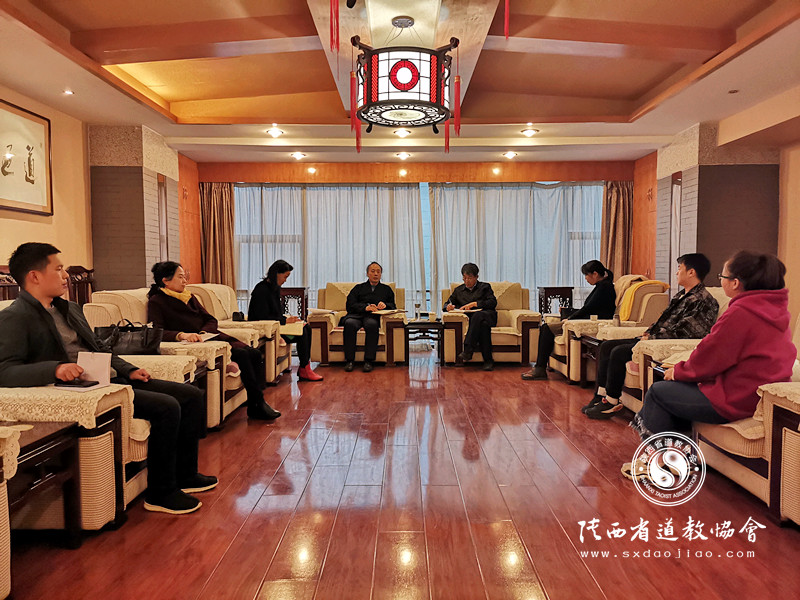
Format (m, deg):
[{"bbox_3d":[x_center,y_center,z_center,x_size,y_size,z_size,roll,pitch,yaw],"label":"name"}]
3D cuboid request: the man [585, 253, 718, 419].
[{"bbox_3d":[1.870,0.259,4.403,0.970,1.210,0.600,0,3,7],"label":"man"}]

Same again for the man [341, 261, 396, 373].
[{"bbox_3d":[-0.348,0.149,6.811,0.600,1.180,1.000,0,3,1],"label":"man"}]

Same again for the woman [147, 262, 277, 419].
[{"bbox_3d":[-1.369,0.286,4.434,1.020,1.156,0.580,0,3,6],"label":"woman"}]

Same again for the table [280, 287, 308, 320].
[{"bbox_3d":[-1.378,0.277,7.660,0.403,0.852,0.387,0,3,0],"label":"table"}]

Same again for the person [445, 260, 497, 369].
[{"bbox_3d":[0.812,0.155,6.810,0.600,1.165,0.950,1,3,12],"label":"person"}]

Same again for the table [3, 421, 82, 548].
[{"bbox_3d":[-1.562,0.749,2.164,0.613,0.495,0.453,0,3,0],"label":"table"}]

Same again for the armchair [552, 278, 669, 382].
[{"bbox_3d":[1.985,0.304,6.016,0.980,0.950,1.090,0,3,1],"label":"armchair"}]

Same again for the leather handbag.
[{"bbox_3d":[-1.687,0.276,3.761,0.420,0.280,0.180,0,3,0],"label":"leather handbag"}]

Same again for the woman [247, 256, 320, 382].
[{"bbox_3d":[-1.143,0.195,6.067,0.770,1.182,0.500,-1,3,-8],"label":"woman"}]

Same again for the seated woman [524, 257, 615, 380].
[{"bbox_3d":[1.685,0.193,5.943,0.950,1.180,0.560,0,3,3],"label":"seated woman"}]

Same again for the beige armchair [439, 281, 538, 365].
[{"bbox_3d":[1.032,0.256,7.170,1.105,0.928,0.972,0,3,0],"label":"beige armchair"}]

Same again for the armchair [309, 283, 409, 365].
[{"bbox_3d":[-0.479,0.255,7.168,1.090,0.930,0.960,0,3,1],"label":"armchair"}]

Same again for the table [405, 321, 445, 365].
[{"bbox_3d":[0.281,0.484,7.013,0.442,0.495,0.608,0,3,0],"label":"table"}]

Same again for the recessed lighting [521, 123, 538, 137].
[{"bbox_3d":[1.422,-1.834,6.559,0.180,0.070,0.180,0,3,0],"label":"recessed lighting"}]

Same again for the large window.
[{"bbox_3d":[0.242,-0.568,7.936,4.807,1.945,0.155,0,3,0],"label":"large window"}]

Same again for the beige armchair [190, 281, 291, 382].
[{"bbox_3d":[-1.585,0.316,6.029,0.970,0.930,1.090,0,3,1],"label":"beige armchair"}]

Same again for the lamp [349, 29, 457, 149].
[{"bbox_3d":[0.023,-1.365,4.021,0.685,0.608,0.707,0,3,0],"label":"lamp"}]

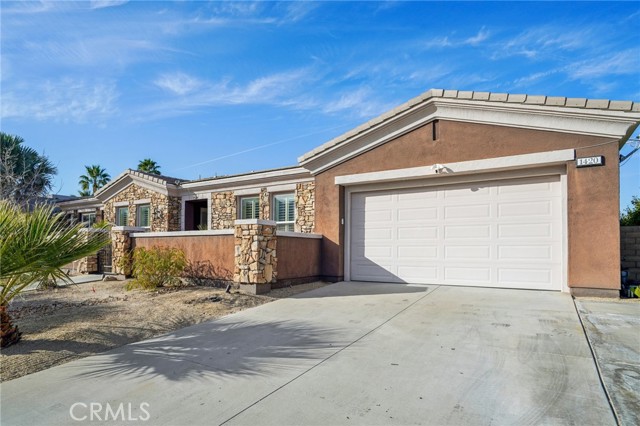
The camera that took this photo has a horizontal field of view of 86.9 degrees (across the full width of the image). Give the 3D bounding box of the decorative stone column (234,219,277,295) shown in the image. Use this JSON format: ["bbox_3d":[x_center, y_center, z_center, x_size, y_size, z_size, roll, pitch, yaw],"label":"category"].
[{"bbox_3d":[-1.427,0.967,7.557,0.640,1.580,0.640,-2,-5,31],"label":"decorative stone column"}]

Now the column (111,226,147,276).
[{"bbox_3d":[-5.785,1.217,10.228,0.640,1.546,0.640,-2,-5,31],"label":"column"}]

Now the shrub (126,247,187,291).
[{"bbox_3d":[-4.068,1.369,8.400,1.220,1.030,1.080,-2,-5,31],"label":"shrub"}]

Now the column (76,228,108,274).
[{"bbox_3d":[-7.566,1.297,11.305,0.640,1.490,0.640,-2,-5,31],"label":"column"}]

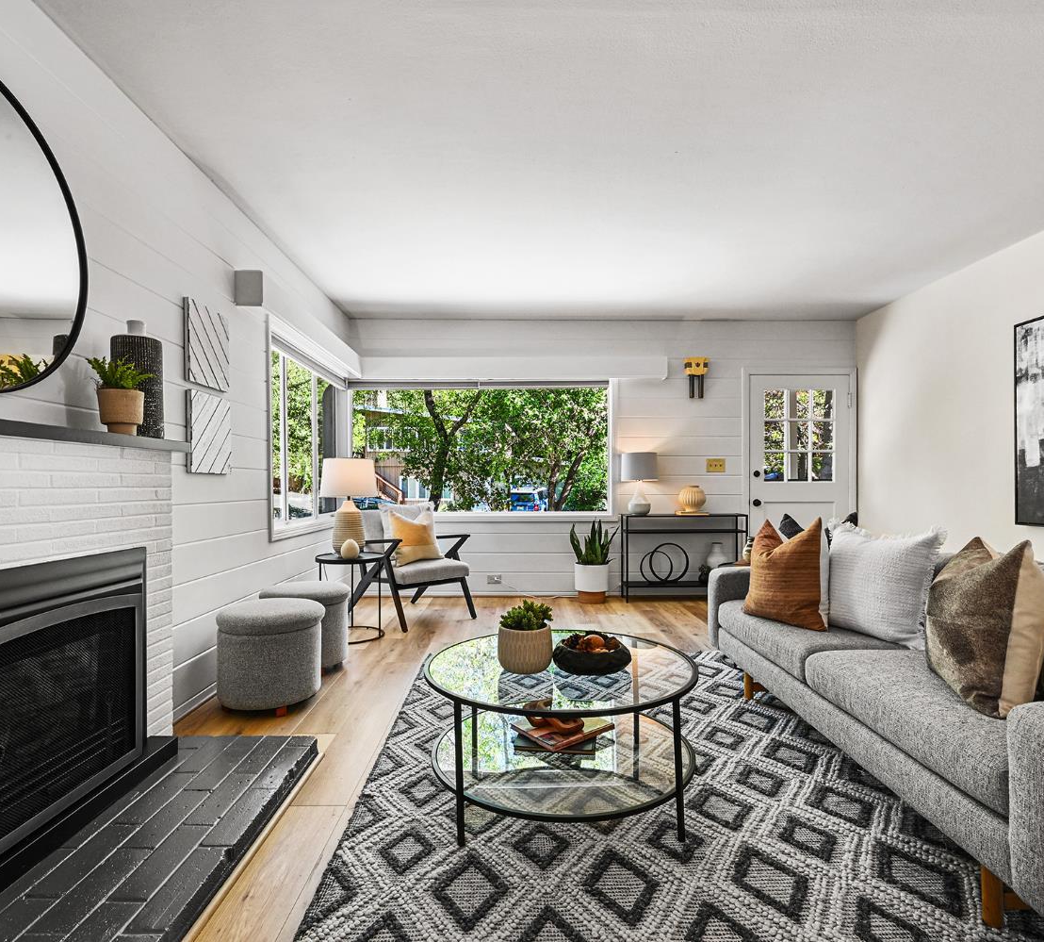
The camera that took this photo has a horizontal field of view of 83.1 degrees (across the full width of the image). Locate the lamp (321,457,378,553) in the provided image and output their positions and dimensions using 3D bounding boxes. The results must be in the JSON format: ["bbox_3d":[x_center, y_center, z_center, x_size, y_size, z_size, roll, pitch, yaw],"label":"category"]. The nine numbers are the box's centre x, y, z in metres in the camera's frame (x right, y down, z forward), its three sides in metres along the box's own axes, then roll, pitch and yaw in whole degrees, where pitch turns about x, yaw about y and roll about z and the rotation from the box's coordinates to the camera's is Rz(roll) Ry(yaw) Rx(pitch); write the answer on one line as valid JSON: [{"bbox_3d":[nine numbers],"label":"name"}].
[{"bbox_3d":[-1.216,0.249,4.141,0.395,0.675,0.395,0,-1,-1],"label":"lamp"}]

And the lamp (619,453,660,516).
[{"bbox_3d":[1.058,0.114,5.286,0.330,0.572,0.330,0,-1,-1],"label":"lamp"}]

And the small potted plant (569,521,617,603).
[{"bbox_3d":[0.636,0.791,5.217,0.416,0.721,0.365,0,-1,-1],"label":"small potted plant"}]

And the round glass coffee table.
[{"bbox_3d":[0.129,0.850,1.982,0.894,0.422,0.894,0,-1,0],"label":"round glass coffee table"}]

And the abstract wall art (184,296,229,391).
[{"bbox_3d":[-1.545,-0.603,2.894,0.027,0.384,0.380,0,-1,-1],"label":"abstract wall art"}]

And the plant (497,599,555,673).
[{"bbox_3d":[0.011,0.534,1.915,0.177,0.208,0.177,0,-1,-1],"label":"plant"}]

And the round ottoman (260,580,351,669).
[{"bbox_3d":[-1.245,0.877,3.387,0.480,0.435,0.480,0,-1,-1],"label":"round ottoman"}]

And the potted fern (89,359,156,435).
[{"bbox_3d":[-1.341,-0.248,1.969,0.193,0.267,0.193,0,-1,-1],"label":"potted fern"}]

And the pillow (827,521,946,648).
[{"bbox_3d":[1.436,0.443,2.385,0.173,0.457,0.497,13,-5,-18],"label":"pillow"}]

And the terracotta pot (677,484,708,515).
[{"bbox_3d":[1.529,0.256,5.286,0.275,0.275,0.260,0,-1,0],"label":"terracotta pot"}]

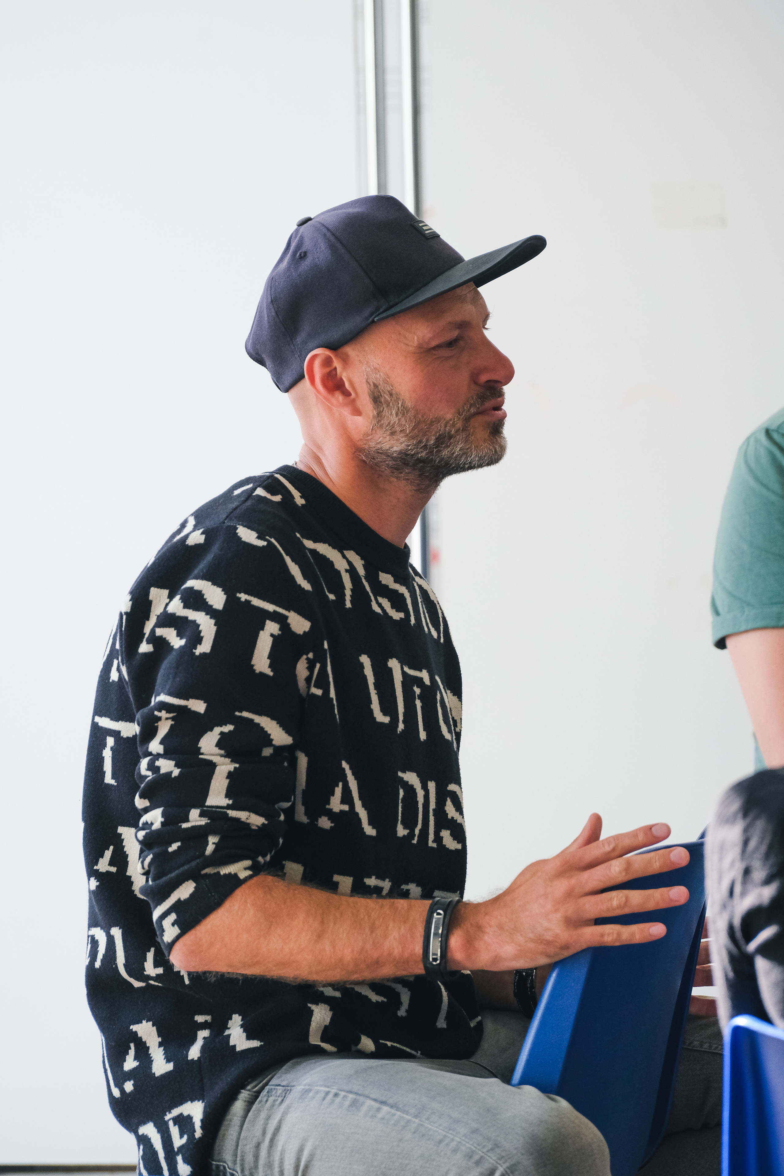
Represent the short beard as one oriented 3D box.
[{"bbox_3d":[0.039,-0.137,6.600,0.116,0.108,0.140,-8,0,18],"label":"short beard"}]

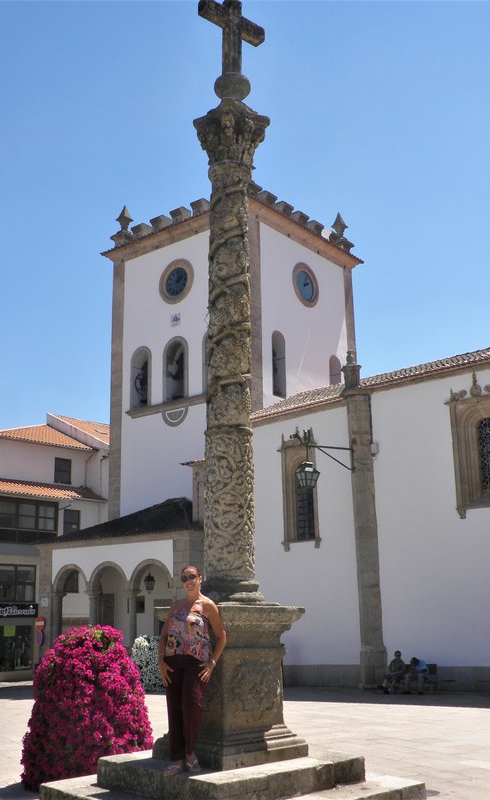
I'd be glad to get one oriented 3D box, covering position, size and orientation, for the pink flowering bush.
[{"bbox_3d":[-1.643,3.140,8.705,1.400,1.529,1.400,-1,-14,0],"label":"pink flowering bush"}]

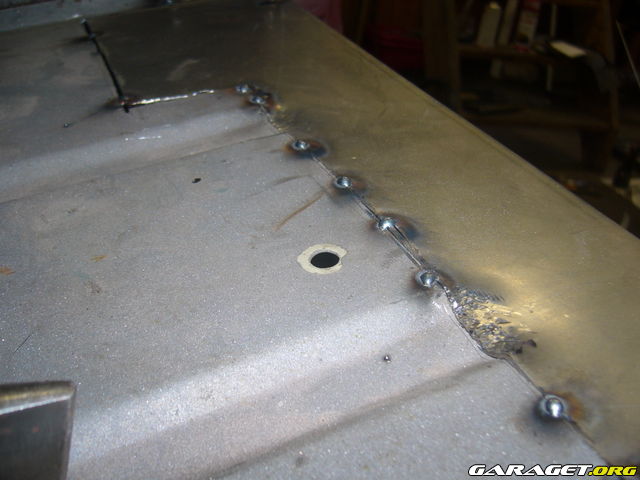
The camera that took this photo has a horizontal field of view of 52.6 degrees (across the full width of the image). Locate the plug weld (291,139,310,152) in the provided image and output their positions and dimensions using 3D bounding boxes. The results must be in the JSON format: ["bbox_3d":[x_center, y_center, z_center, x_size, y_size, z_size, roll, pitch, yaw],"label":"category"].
[{"bbox_3d":[-0.010,-0.046,0.317,0.009,0.003,0.009,1,38,0],"label":"plug weld"}]

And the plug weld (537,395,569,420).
[{"bbox_3d":[0.070,0.050,0.195,0.009,0.003,0.009,1,38,0],"label":"plug weld"}]

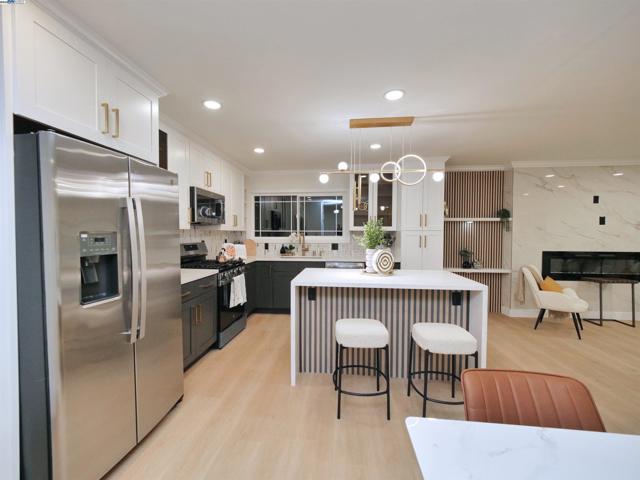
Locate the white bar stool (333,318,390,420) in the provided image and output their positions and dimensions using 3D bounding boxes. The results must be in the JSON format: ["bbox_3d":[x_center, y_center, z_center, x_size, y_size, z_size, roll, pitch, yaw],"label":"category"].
[{"bbox_3d":[0.320,0.979,2.029,0.410,0.640,0.390,0,2,1],"label":"white bar stool"}]

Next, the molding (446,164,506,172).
[{"bbox_3d":[2.526,-1.174,4.231,1.030,0.095,0.080,0,2,6],"label":"molding"}]

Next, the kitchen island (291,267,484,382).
[{"bbox_3d":[0.592,0.817,2.563,1.606,0.922,0.785,0,2,6],"label":"kitchen island"}]

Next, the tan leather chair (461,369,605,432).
[{"bbox_3d":[0.753,0.930,0.745,0.470,0.830,0.560,0,2,6],"label":"tan leather chair"}]

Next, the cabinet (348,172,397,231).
[{"bbox_3d":[0.880,-0.637,4.318,0.745,0.980,0.330,0,2,6],"label":"cabinet"}]

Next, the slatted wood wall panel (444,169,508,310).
[{"bbox_3d":[2.513,0.033,4.261,1.080,2.370,0.250,0,2,6],"label":"slatted wood wall panel"}]

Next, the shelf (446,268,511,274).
[{"bbox_3d":[2.532,0.505,4.272,1.060,0.050,0.250,0,2,6],"label":"shelf"}]

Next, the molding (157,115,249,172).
[{"bbox_3d":[-1.422,-1.168,3.518,0.085,0.090,2.450,0,2,6],"label":"molding"}]

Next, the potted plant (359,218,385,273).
[{"bbox_3d":[0.567,0.060,2.859,0.280,0.590,0.280,0,2,6],"label":"potted plant"}]

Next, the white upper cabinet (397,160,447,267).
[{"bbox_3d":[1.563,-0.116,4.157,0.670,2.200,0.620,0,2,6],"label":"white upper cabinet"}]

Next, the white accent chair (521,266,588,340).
[{"bbox_3d":[3.263,0.818,3.604,0.680,0.840,0.580,2,2,45],"label":"white accent chair"}]

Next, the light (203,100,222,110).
[{"bbox_3d":[-0.935,-1.164,2.250,0.165,0.030,0.165,0,2,6],"label":"light"}]

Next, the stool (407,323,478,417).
[{"bbox_3d":[0.917,0.979,1.966,0.410,0.640,0.390,0,2,2],"label":"stool"}]

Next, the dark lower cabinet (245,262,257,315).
[{"bbox_3d":[-1.359,0.780,3.999,0.600,0.880,0.500,0,2,6],"label":"dark lower cabinet"}]

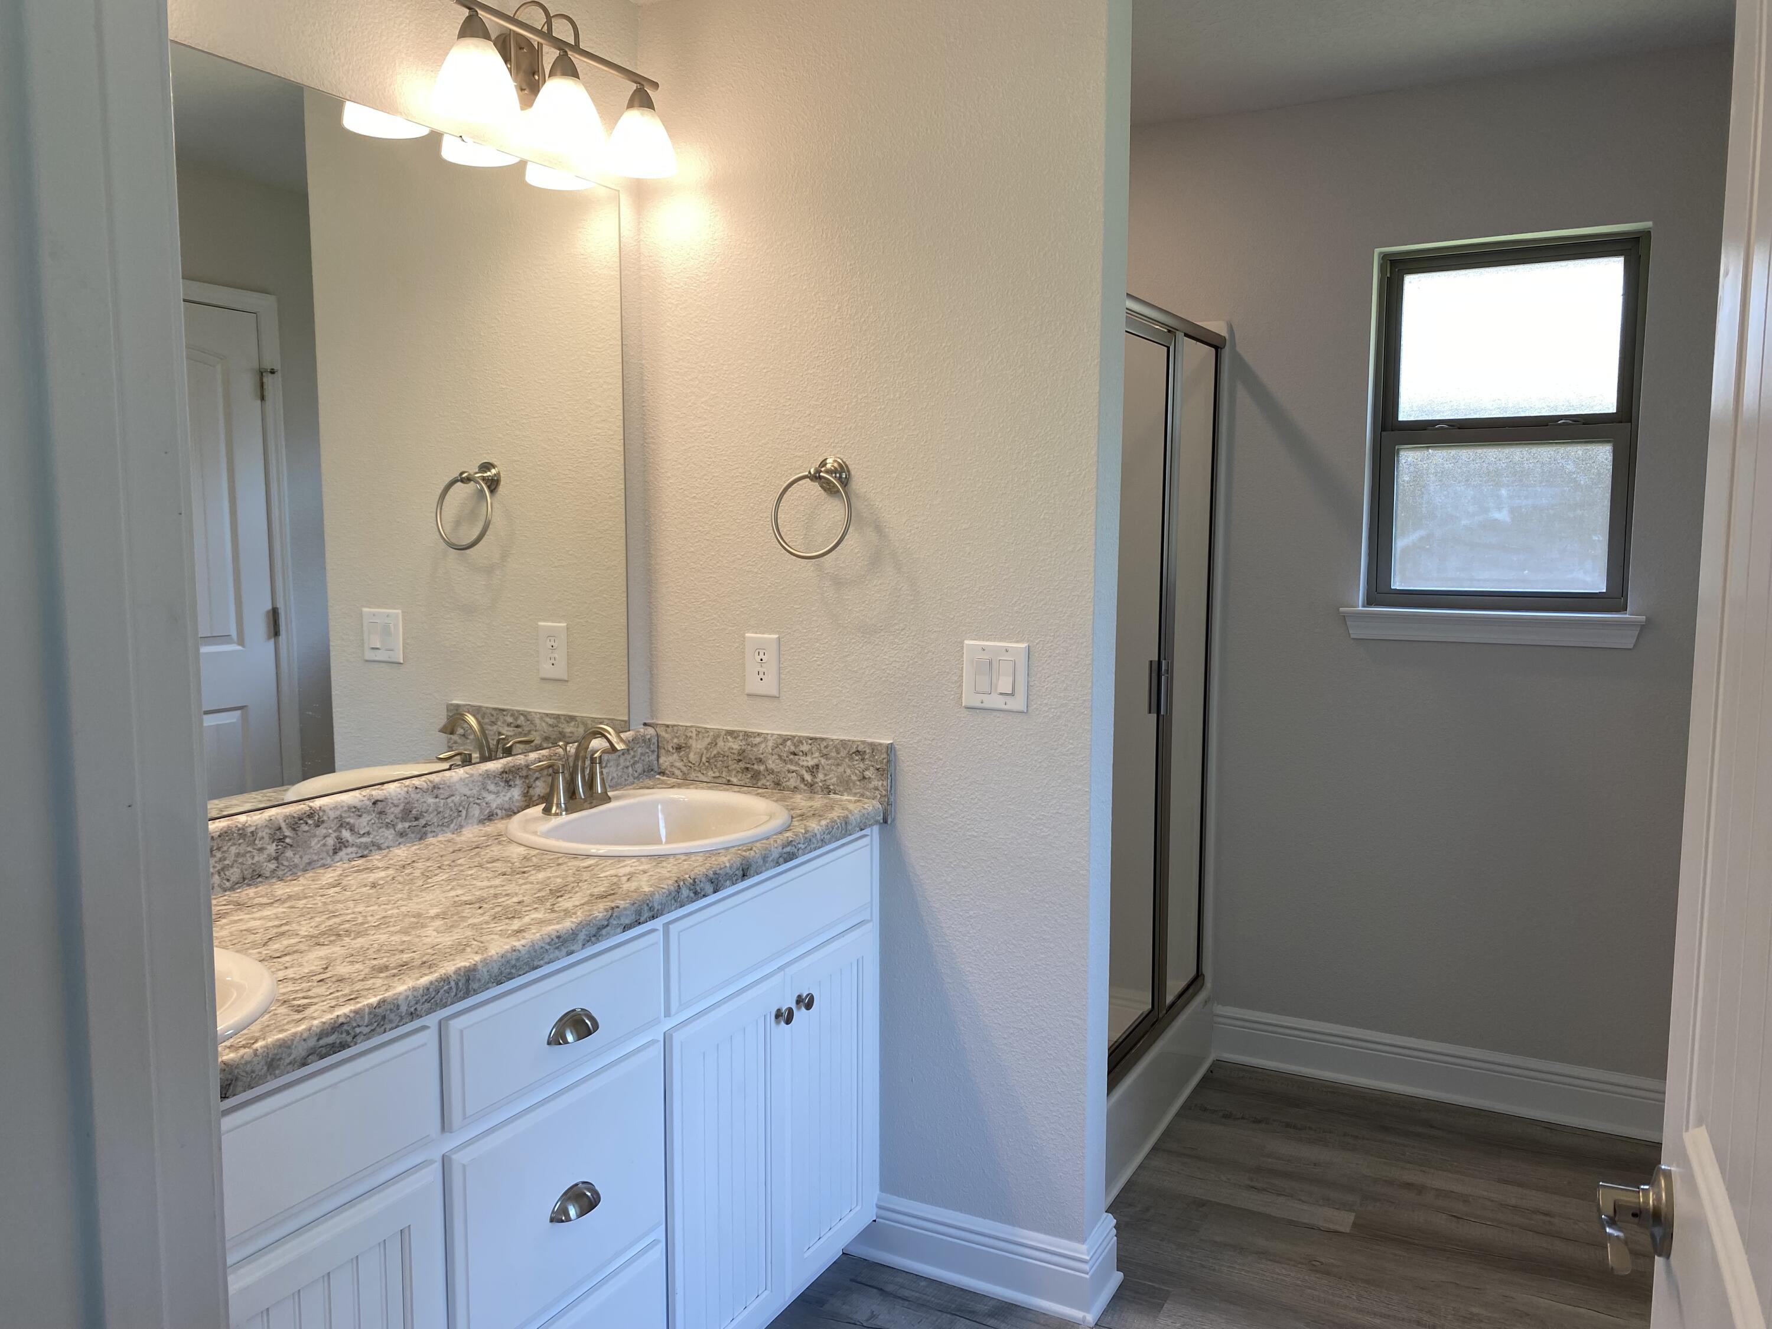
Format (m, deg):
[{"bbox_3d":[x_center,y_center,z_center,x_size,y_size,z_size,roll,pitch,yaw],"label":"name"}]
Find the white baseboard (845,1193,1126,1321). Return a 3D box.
[{"bbox_3d":[0.185,1.107,2.590,0.523,0.132,0.175,3,7,28],"label":"white baseboard"}]

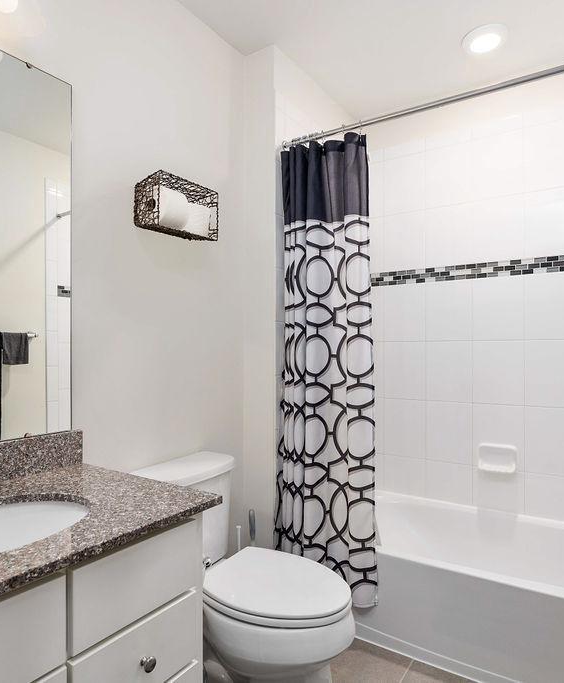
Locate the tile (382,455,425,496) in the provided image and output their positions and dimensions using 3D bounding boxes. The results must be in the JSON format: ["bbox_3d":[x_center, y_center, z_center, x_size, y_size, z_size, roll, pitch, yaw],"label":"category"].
[{"bbox_3d":[0.672,0.727,2.475,0.230,0.199,0.010,-1,-1,33],"label":"tile"}]

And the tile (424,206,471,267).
[{"bbox_3d":[0.869,-0.549,2.373,0.230,0.309,0.010,-1,-1,33],"label":"tile"}]

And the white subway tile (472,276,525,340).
[{"bbox_3d":[1.063,-0.162,2.244,0.231,0.312,0.010,-1,0,32],"label":"white subway tile"}]

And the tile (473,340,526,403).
[{"bbox_3d":[1.056,0.150,2.223,0.229,0.307,0.010,0,-1,33],"label":"tile"}]

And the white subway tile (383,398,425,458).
[{"bbox_3d":[0.673,0.469,2.479,0.230,0.309,0.010,-1,-1,33],"label":"white subway tile"}]

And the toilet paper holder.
[{"bbox_3d":[-0.367,-0.470,1.617,0.126,0.174,0.280,-1,0,32],"label":"toilet paper holder"}]

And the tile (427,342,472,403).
[{"bbox_3d":[0.868,0.155,2.367,0.231,0.312,0.010,-1,0,32],"label":"tile"}]

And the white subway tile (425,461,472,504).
[{"bbox_3d":[0.867,0.725,2.350,0.230,0.199,0.010,-1,-1,33],"label":"white subway tile"}]

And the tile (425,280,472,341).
[{"bbox_3d":[0.865,-0.161,2.363,0.229,0.307,0.010,0,-1,33],"label":"tile"}]

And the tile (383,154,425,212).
[{"bbox_3d":[0.674,-0.860,2.504,0.230,0.309,0.010,-1,-1,33],"label":"tile"}]

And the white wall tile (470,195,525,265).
[{"bbox_3d":[1.059,-0.556,2.242,0.229,0.306,0.010,0,-1,33],"label":"white wall tile"}]

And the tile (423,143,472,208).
[{"bbox_3d":[0.864,-0.865,2.370,0.229,0.308,0.010,0,-1,33],"label":"tile"}]

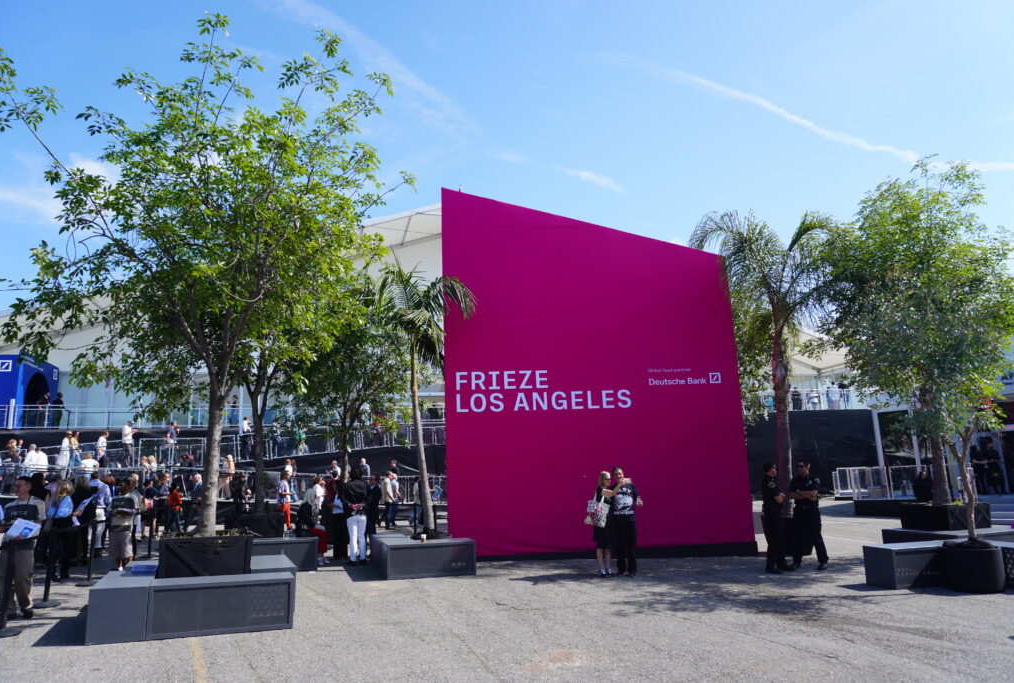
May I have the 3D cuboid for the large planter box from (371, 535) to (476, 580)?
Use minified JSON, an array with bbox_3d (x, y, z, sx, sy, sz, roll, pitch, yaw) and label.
[{"bbox_3d":[-1.514,3.835,12.298,1.480,0.540,1.950,1,-11,-15],"label":"large planter box"}]

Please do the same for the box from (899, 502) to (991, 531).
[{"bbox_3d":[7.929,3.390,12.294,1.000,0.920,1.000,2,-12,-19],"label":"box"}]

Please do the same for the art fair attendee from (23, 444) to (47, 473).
[{"bbox_3d":[-15.390,4.210,22.213,0.550,1.700,0.400,3,-12,-26],"label":"art fair attendee"}]

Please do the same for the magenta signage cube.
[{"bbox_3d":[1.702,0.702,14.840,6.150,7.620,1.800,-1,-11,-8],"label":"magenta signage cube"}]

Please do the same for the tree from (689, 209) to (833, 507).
[{"bbox_3d":[5.666,0.352,14.273,3.300,6.400,3.100,-2,-11,0],"label":"tree"}]

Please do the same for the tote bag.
[{"bbox_3d":[1.446,2.755,11.030,0.390,0.460,0.130,4,-11,8],"label":"tote bag"}]

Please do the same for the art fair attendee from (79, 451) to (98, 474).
[{"bbox_3d":[-15.100,4.880,24.850,0.560,1.680,0.380,-1,-11,-5],"label":"art fair attendee"}]

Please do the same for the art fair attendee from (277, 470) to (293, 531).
[{"bbox_3d":[-6.583,4.705,20.219,0.450,1.750,0.480,-1,-11,-6],"label":"art fair attendee"}]

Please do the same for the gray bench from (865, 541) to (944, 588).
[{"bbox_3d":[5.928,3.185,9.793,1.470,0.530,0.500,1,-12,-18],"label":"gray bench"}]

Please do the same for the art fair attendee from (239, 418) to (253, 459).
[{"bbox_3d":[-10.420,3.870,27.300,0.420,1.730,0.500,-1,-11,-8],"label":"art fair attendee"}]

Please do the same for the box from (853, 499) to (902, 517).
[{"bbox_3d":[14.716,6.302,25.673,1.900,0.540,2.100,4,-12,-20],"label":"box"}]

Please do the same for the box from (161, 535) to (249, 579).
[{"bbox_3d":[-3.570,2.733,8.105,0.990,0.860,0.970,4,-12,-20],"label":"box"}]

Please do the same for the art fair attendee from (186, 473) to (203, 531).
[{"bbox_3d":[-10.100,5.220,22.200,0.450,1.750,0.500,-2,-11,0],"label":"art fair attendee"}]

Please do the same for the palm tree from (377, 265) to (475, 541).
[{"bbox_3d":[-1.525,0.980,12.556,1.870,5.050,1.800,2,-12,-20],"label":"palm tree"}]

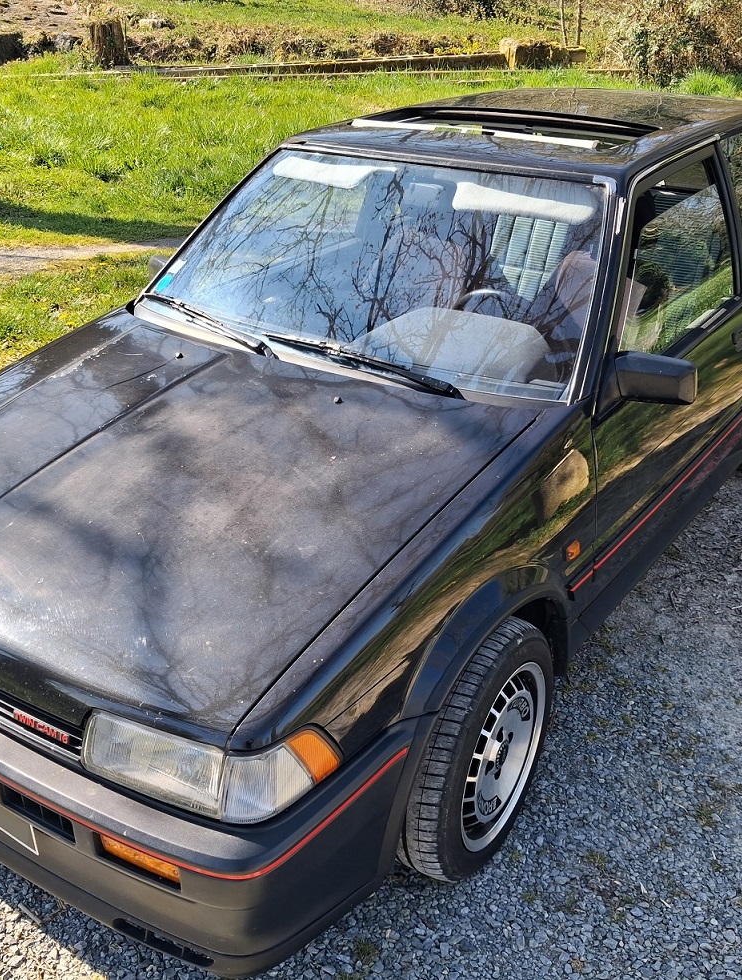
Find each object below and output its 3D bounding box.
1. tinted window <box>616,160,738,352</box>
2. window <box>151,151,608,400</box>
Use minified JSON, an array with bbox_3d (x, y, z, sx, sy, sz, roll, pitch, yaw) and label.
[{"bbox_3d":[0.812,-0.632,2.698,0.050,0.430,0.990,-7,18,40],"label":"tinted window"},{"bbox_3d":[0.021,-0.639,2.678,1.330,0.100,0.610,17,72,31],"label":"window"}]

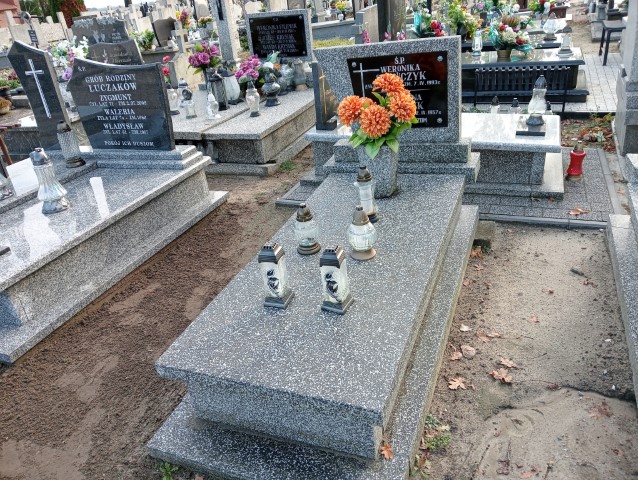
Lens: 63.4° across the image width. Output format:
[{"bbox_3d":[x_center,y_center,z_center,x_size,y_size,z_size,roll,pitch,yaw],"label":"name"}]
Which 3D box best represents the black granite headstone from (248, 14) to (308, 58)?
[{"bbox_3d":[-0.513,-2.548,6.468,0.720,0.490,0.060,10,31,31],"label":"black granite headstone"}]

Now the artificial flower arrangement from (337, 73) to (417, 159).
[{"bbox_3d":[0.285,-0.617,2.562,0.385,0.400,0.330,4,30,22],"label":"artificial flower arrangement"}]

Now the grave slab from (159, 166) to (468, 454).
[{"bbox_3d":[0.143,0.165,2.367,0.799,0.296,1.740,4,30,22],"label":"grave slab"}]

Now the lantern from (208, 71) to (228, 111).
[{"bbox_3d":[-1.097,-1.670,5.714,0.150,0.408,0.150,4,29,22],"label":"lantern"}]

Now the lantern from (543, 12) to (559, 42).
[{"bbox_3d":[3.122,-2.850,6.918,0.220,0.350,0.220,4,29,22],"label":"lantern"}]

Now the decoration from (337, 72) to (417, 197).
[{"bbox_3d":[0.310,-0.499,2.620,0.385,0.590,0.330,4,30,22],"label":"decoration"}]

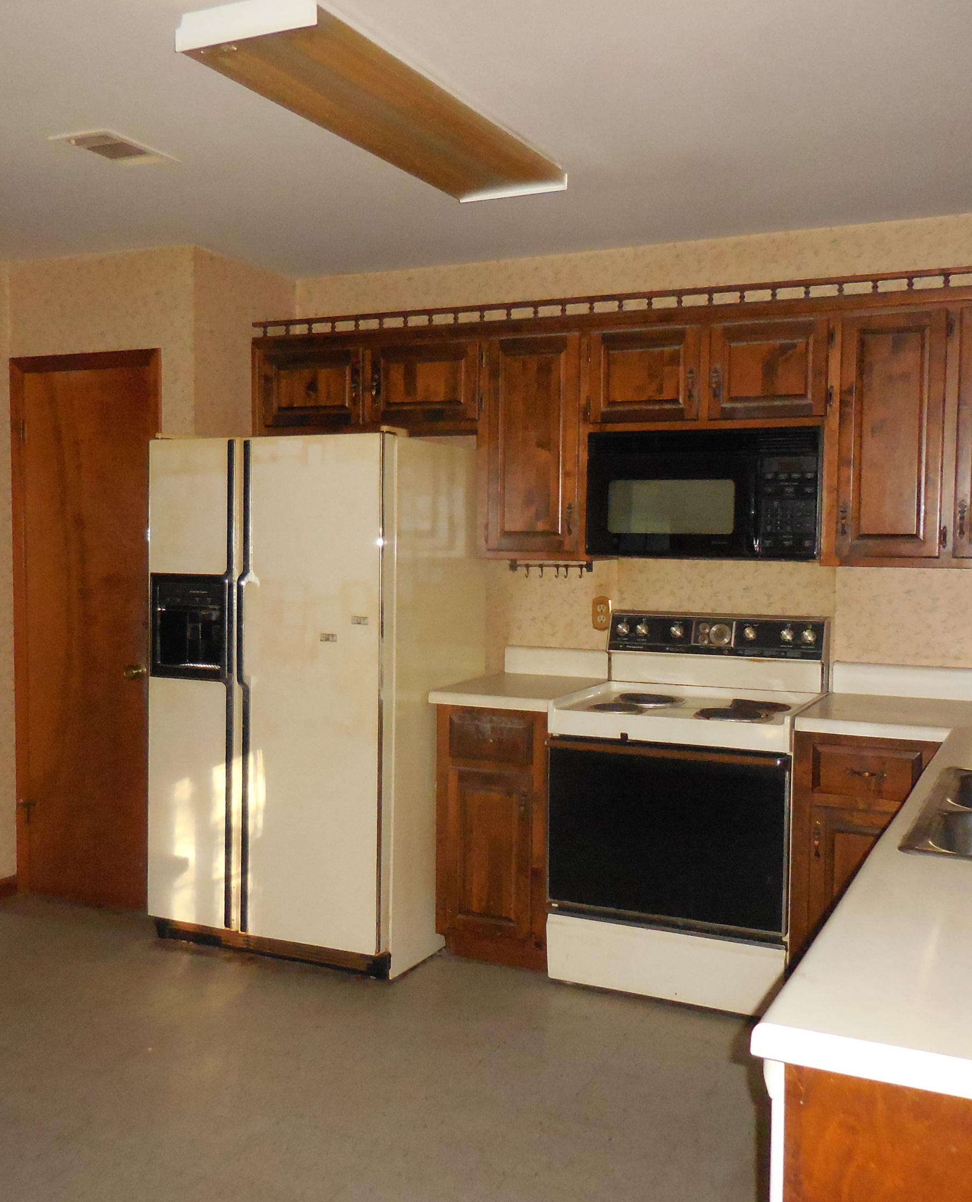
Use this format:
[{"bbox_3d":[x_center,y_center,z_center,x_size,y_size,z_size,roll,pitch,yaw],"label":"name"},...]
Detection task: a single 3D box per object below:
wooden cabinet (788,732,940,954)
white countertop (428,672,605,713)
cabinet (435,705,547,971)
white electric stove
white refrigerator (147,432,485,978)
[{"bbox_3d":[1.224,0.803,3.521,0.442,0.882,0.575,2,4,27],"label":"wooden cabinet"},{"bbox_3d":[0.141,0.313,4.035,0.439,0.040,0.590,2,4,27],"label":"white countertop"},{"bbox_3d":[0.150,0.772,4.073,0.432,0.882,0.575,2,4,27],"label":"cabinet"},{"bbox_3d":[0.669,0.647,3.761,0.764,1.167,0.630,2,4,27],"label":"white electric stove"},{"bbox_3d":[-0.584,0.320,4.156,0.925,1.777,0.730,2,4,26],"label":"white refrigerator"}]

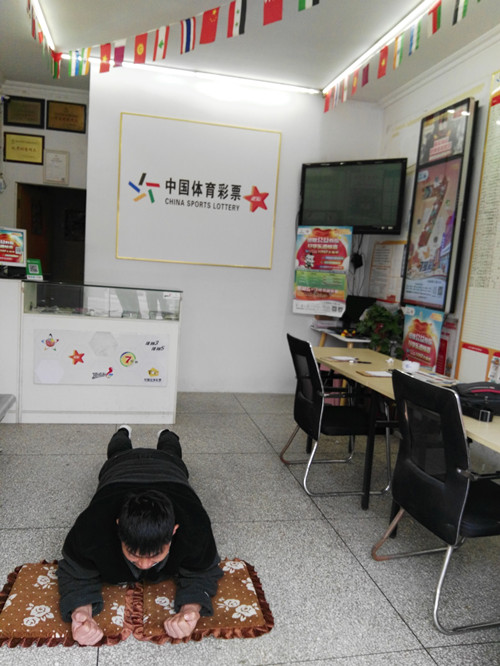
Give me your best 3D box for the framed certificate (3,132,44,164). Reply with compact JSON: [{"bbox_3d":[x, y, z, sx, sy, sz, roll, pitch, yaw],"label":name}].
[{"bbox_3d":[-2.421,-1.974,5.779,0.404,0.304,0.025,2,6,-12],"label":"framed certificate"}]

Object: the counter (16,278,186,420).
[{"bbox_3d":[-1.183,0.148,4.403,1.172,1.081,0.533,2,6,-12],"label":"counter"}]

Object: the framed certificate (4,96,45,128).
[{"bbox_3d":[-2.398,-2.348,5.737,0.401,0.312,0.025,2,6,-12],"label":"framed certificate"}]

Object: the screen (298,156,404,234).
[{"bbox_3d":[0.941,-1.255,5.013,1.029,0.651,0.080,8,7,33],"label":"screen"}]

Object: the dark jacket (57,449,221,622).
[{"bbox_3d":[-0.460,0.777,2.294,0.600,0.380,0.920,2,6,-12],"label":"dark jacket"}]

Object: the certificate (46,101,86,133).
[{"bbox_3d":[-1.983,-2.331,5.826,0.404,0.299,0.025,2,6,-12],"label":"certificate"}]

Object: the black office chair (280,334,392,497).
[{"bbox_3d":[0.559,0.478,3.384,0.589,0.874,0.558,2,6,-12],"label":"black office chair"}]

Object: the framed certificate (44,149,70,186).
[{"bbox_3d":[-2.100,-1.801,5.867,0.257,0.359,0.025,2,6,-12],"label":"framed certificate"}]

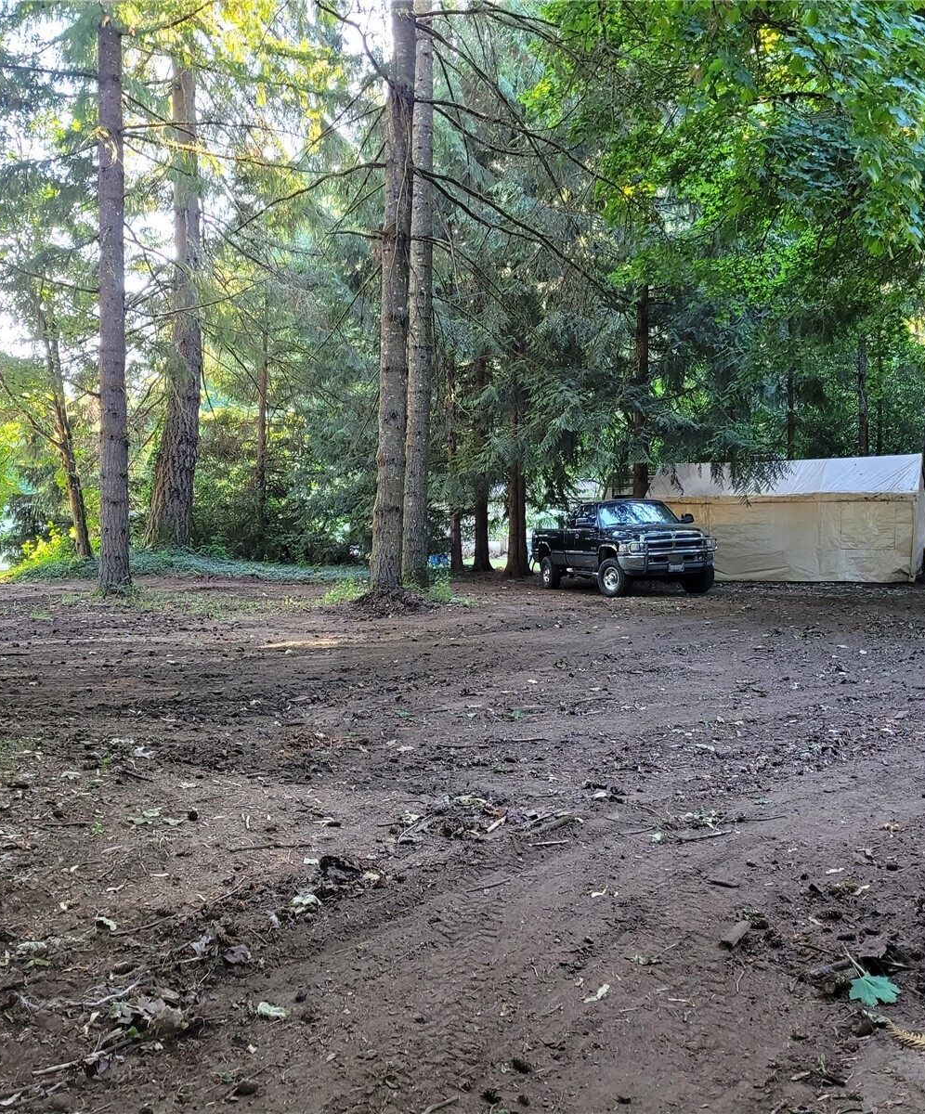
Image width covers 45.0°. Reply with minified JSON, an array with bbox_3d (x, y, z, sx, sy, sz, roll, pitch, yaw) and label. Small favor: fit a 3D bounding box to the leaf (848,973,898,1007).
[{"bbox_3d":[1.287,1.356,3.489,0.145,0.030,0.165,-5,9,-11],"label":"leaf"}]

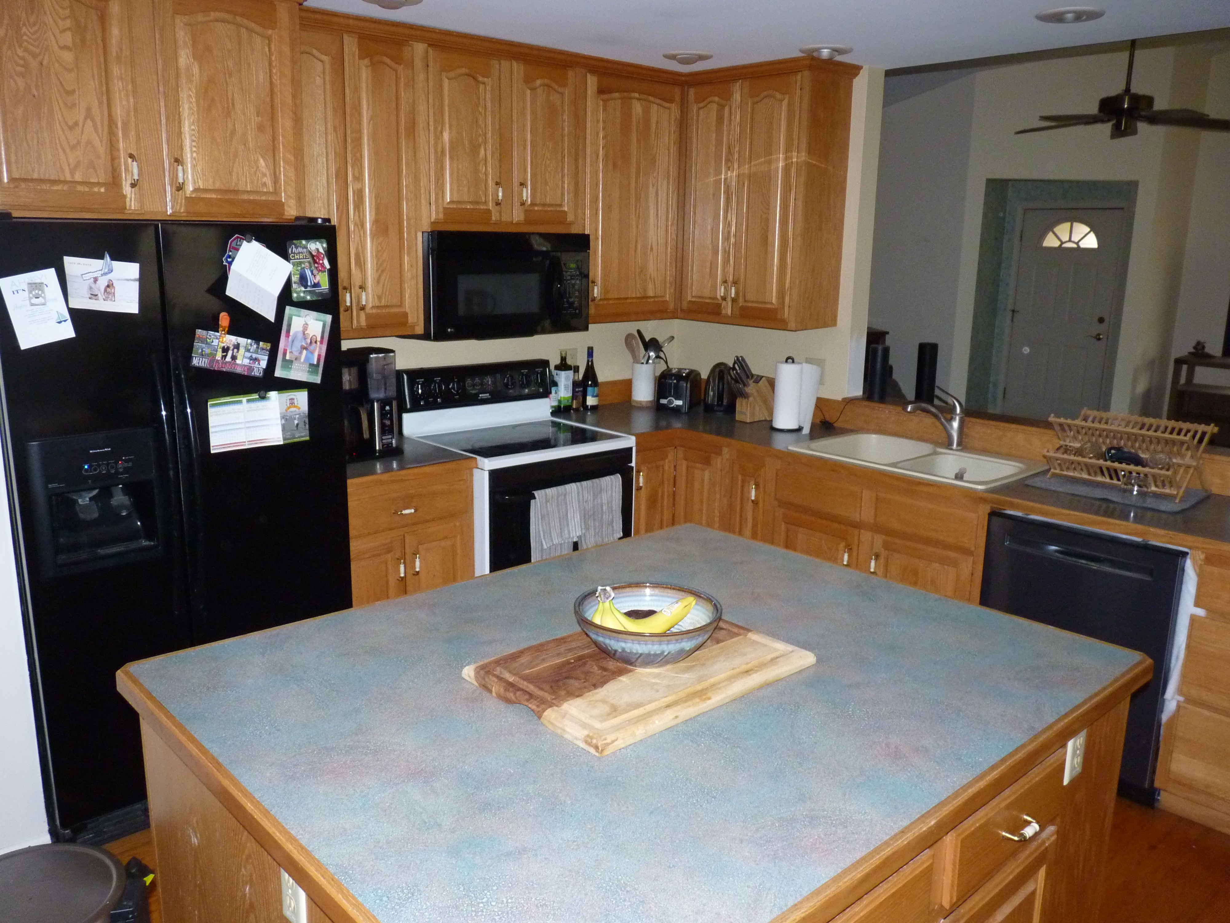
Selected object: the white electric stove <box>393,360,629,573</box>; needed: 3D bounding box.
[{"bbox_3d":[-0.413,0.215,4.072,0.757,1.173,0.725,-10,17,-41],"label":"white electric stove"}]

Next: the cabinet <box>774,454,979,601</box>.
[{"bbox_3d":[1.180,0.441,3.871,0.610,0.880,0.910,-10,17,-41],"label":"cabinet"}]

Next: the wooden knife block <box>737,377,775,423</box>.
[{"bbox_3d":[0.696,-0.299,4.487,0.235,0.210,0.095,-7,15,-31],"label":"wooden knife block"}]

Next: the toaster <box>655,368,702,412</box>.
[{"bbox_3d":[0.329,-0.368,4.795,0.172,0.197,0.278,6,14,20],"label":"toaster"}]

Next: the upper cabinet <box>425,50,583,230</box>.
[{"bbox_3d":[-0.522,-1.283,3.929,0.770,0.645,0.320,-10,17,-41],"label":"upper cabinet"}]

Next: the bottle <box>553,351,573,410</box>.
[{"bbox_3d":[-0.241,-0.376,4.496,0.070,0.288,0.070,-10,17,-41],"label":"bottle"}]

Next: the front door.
[{"bbox_3d":[4.150,-1.282,8.915,0.050,2.048,0.901,-10,17,-41],"label":"front door"}]

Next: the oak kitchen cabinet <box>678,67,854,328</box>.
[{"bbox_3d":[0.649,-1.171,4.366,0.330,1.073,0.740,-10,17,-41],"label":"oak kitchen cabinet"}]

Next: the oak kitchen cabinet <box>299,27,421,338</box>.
[{"bbox_3d":[-1.051,-0.998,3.534,0.620,1.059,0.333,-10,17,-41],"label":"oak kitchen cabinet"}]

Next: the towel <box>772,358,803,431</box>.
[{"bbox_3d":[0.776,-0.307,4.274,0.136,0.325,0.136,1,13,0],"label":"towel"}]

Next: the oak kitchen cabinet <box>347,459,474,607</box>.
[{"bbox_3d":[-0.955,0.427,3.715,0.577,0.900,0.625,-10,17,-41],"label":"oak kitchen cabinet"}]

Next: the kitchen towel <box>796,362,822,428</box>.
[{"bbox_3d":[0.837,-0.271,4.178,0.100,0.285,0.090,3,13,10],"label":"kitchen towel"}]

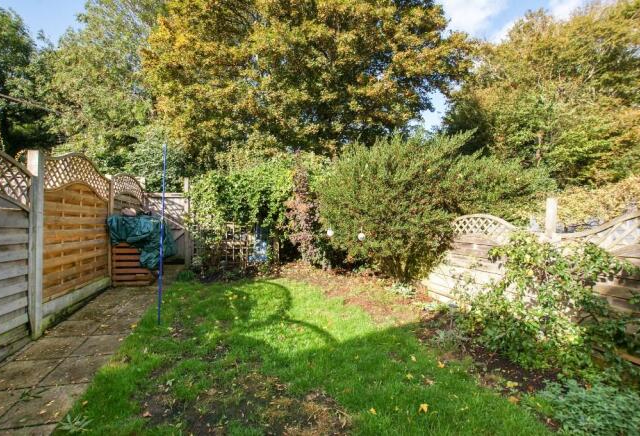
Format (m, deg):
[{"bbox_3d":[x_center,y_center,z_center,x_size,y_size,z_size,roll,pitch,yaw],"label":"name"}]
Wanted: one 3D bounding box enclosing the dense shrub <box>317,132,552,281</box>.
[{"bbox_3d":[2.080,-0.200,5.050,3.900,2.650,2.500,0,1,0],"label":"dense shrub"}]

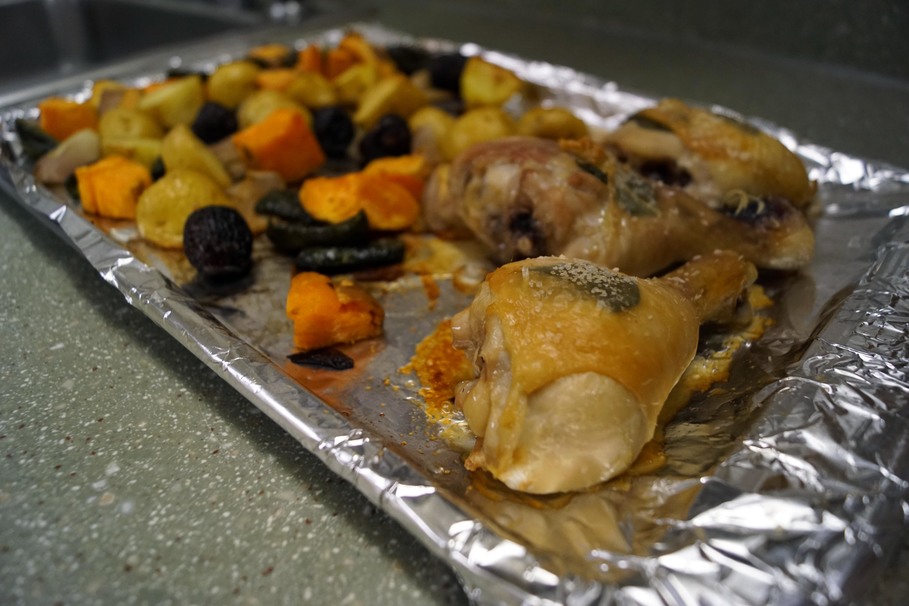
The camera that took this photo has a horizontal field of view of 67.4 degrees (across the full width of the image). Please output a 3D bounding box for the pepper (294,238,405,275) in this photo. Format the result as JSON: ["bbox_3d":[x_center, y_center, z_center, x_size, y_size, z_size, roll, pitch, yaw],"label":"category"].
[{"bbox_3d":[-0.044,-0.020,0.288,0.046,0.015,0.015,-5,37,-7],"label":"pepper"}]

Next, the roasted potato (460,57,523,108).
[{"bbox_3d":[0.024,-0.141,0.437,0.040,0.031,0.036,0,37,0],"label":"roasted potato"}]

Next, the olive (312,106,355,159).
[{"bbox_3d":[-0.066,-0.094,0.375,0.024,0.028,0.025,0,37,0],"label":"olive"}]

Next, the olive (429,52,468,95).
[{"bbox_3d":[-0.003,-0.152,0.455,0.029,0.028,0.029,0,37,0],"label":"olive"}]

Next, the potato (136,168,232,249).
[{"bbox_3d":[-0.118,-0.042,0.300,0.041,0.034,0.038,0,37,0],"label":"potato"}]

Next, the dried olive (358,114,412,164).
[{"bbox_3d":[-0.037,-0.087,0.367,0.029,0.028,0.028,0,37,0],"label":"dried olive"}]

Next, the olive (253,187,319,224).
[{"bbox_3d":[-0.076,-0.043,0.314,0.035,0.017,0.021,8,37,9],"label":"olive"}]

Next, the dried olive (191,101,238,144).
[{"bbox_3d":[-0.136,-0.102,0.388,0.026,0.025,0.026,0,37,0],"label":"dried olive"}]

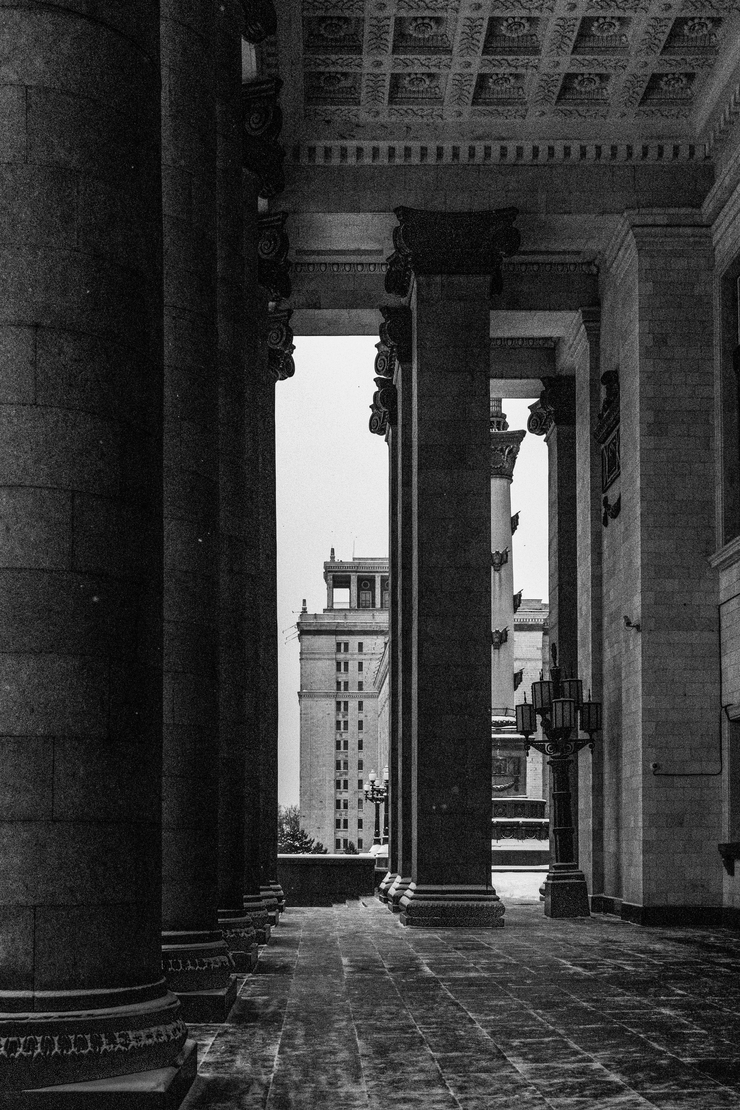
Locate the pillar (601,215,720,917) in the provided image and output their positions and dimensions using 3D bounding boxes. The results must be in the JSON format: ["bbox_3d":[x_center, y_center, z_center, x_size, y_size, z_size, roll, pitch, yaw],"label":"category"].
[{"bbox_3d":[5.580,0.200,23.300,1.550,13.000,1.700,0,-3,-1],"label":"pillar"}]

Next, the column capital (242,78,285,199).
[{"bbox_3d":[-2.330,-6.450,19.200,2.100,1.100,2.100,0,-3,-1],"label":"column capital"}]

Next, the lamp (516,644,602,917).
[{"bbox_3d":[3.900,4.630,25.500,1.720,5.600,1.700,0,-3,-1],"label":"lamp"}]

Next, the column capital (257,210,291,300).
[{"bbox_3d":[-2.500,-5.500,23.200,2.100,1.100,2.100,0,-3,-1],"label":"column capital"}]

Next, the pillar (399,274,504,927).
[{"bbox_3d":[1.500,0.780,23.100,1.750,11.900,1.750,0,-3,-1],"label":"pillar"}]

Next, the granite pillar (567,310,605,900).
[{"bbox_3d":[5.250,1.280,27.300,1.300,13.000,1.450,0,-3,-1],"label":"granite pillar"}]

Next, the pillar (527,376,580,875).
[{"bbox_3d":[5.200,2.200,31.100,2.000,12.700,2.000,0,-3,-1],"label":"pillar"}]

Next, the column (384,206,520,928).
[{"bbox_3d":[1.500,0.250,23.100,2.200,12.800,2.200,0,-3,-1],"label":"column"}]

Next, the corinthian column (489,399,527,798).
[{"bbox_3d":[7.400,1.900,70.000,3.000,23.200,3.000,0,-3,-1],"label":"corinthian column"}]

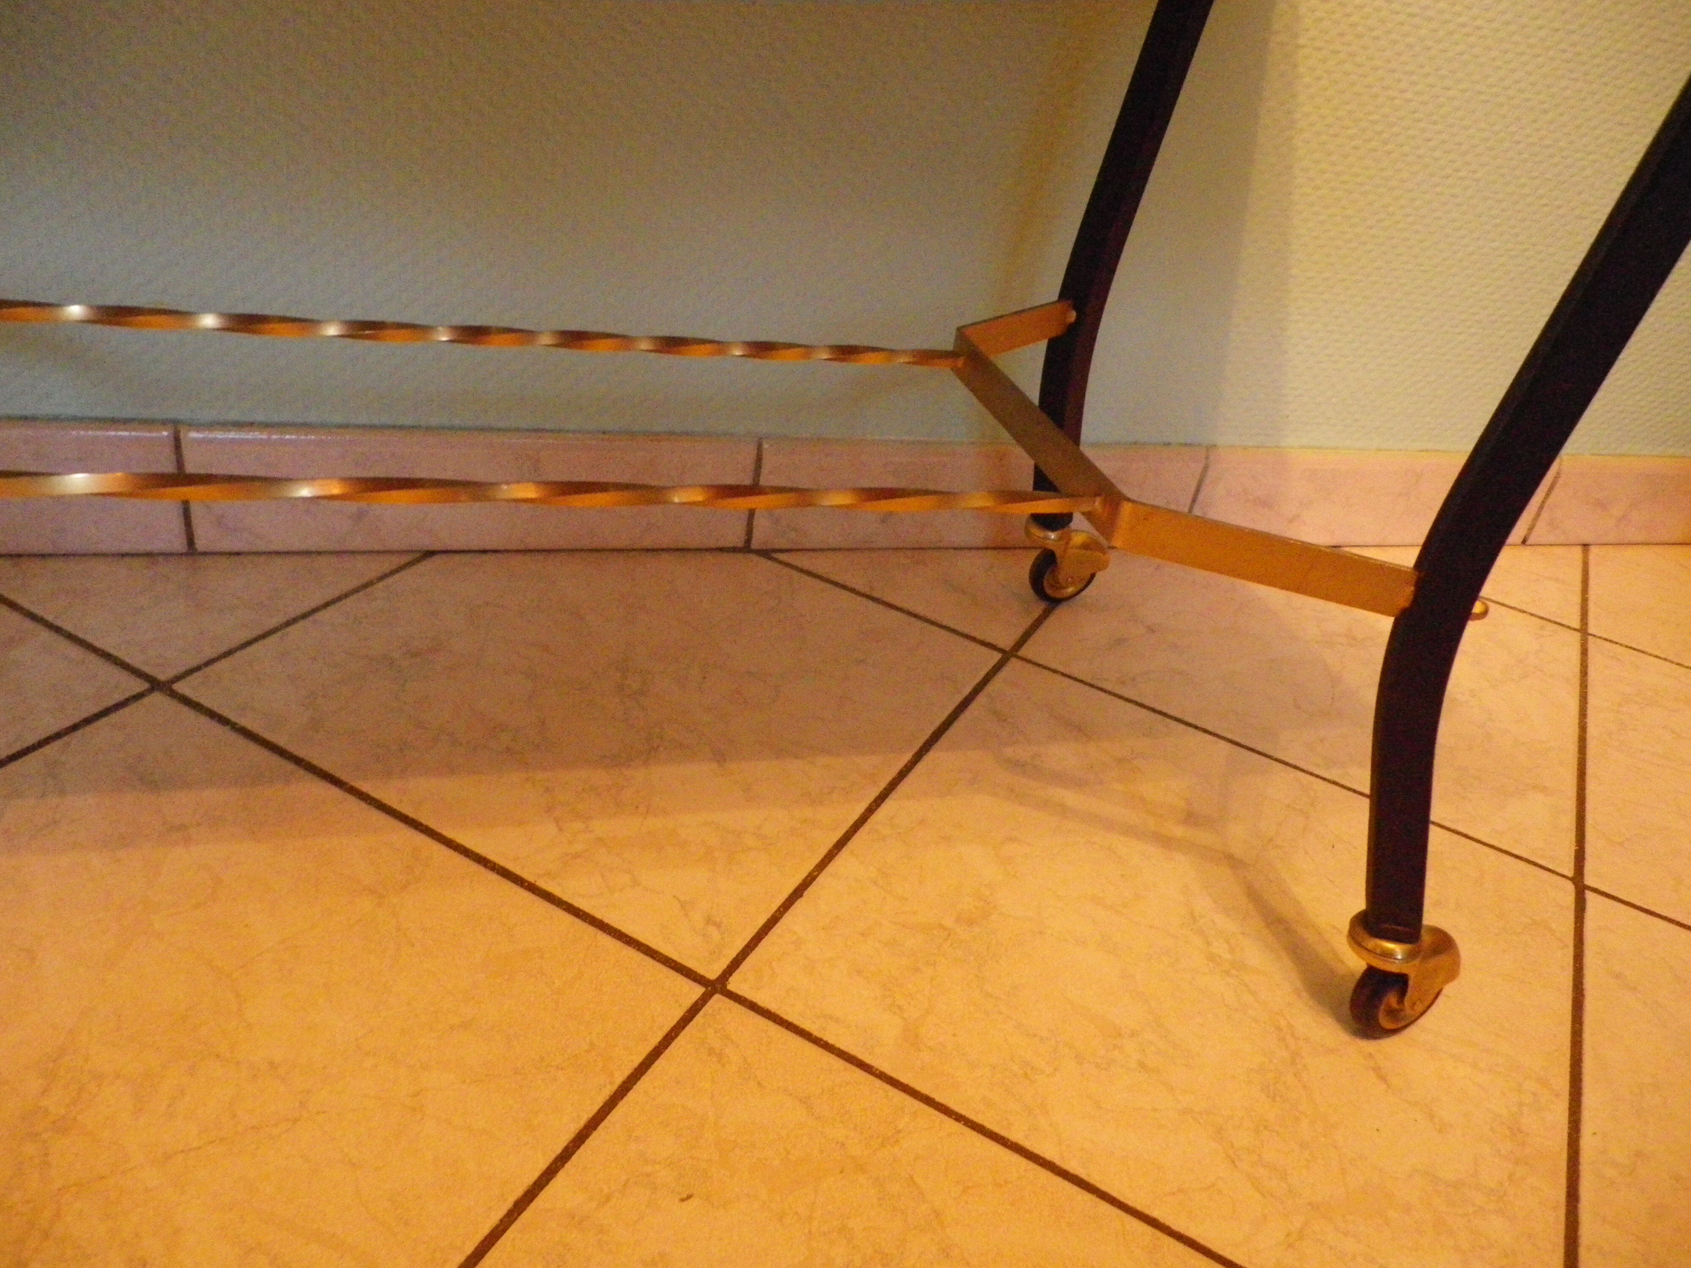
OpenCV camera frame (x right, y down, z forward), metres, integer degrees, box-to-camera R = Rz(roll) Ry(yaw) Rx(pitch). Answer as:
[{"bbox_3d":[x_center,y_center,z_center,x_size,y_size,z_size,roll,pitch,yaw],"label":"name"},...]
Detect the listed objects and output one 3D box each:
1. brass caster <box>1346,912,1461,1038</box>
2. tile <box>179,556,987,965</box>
[{"bbox_3d":[0.228,0.144,0.568,0.065,0.064,0.031,-7,35,-27],"label":"brass caster"},{"bbox_3d":[-0.117,0.023,0.734,0.314,0.010,0.314,22,33,19],"label":"tile"}]

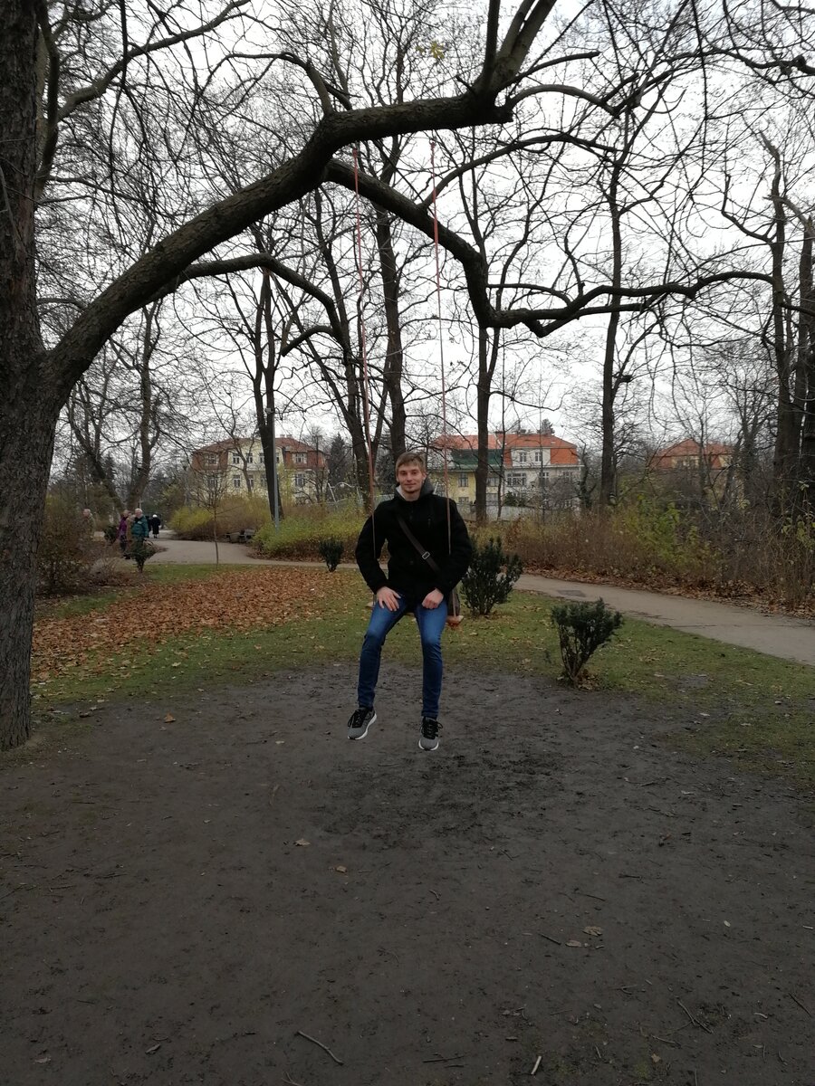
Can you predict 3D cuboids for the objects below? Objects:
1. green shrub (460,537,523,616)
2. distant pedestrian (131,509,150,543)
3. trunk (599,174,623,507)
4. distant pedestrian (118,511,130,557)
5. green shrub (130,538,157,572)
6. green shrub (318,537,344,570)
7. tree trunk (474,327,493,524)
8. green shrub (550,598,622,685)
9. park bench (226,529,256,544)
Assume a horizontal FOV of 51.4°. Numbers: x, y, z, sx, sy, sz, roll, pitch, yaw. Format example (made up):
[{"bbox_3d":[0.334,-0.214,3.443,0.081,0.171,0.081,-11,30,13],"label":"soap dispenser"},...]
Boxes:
[{"bbox_3d":[1.141,0.455,11.672,0.923,1.097,0.900,-1,2,0],"label":"green shrub"},{"bbox_3d":[-8.510,-0.252,27.000,0.580,1.688,0.420,0,2,14],"label":"distant pedestrian"},{"bbox_3d":[6.625,-6.126,27.500,0.600,11.693,0.520,-1,2,0],"label":"trunk"},{"bbox_3d":[-9.296,-0.282,27.800,0.500,1.604,0.420,-2,2,-27],"label":"distant pedestrian"},{"bbox_3d":[-6.926,0.321,22.239,0.665,0.903,0.660,-1,2,0],"label":"green shrub"},{"bbox_3d":[-1.896,0.269,20.999,0.673,0.875,0.660,-1,2,0],"label":"green shrub"},{"bbox_3d":[2.660,-3.878,30.000,0.550,7.596,0.500,-1,2,0],"label":"tree trunk"},{"bbox_3d":[1.465,0.807,6.960,0.595,0.699,0.560,-1,2,0],"label":"green shrub"},{"bbox_3d":[-8.189,-0.325,42.000,1.600,0.740,0.620,0,2,14],"label":"park bench"}]

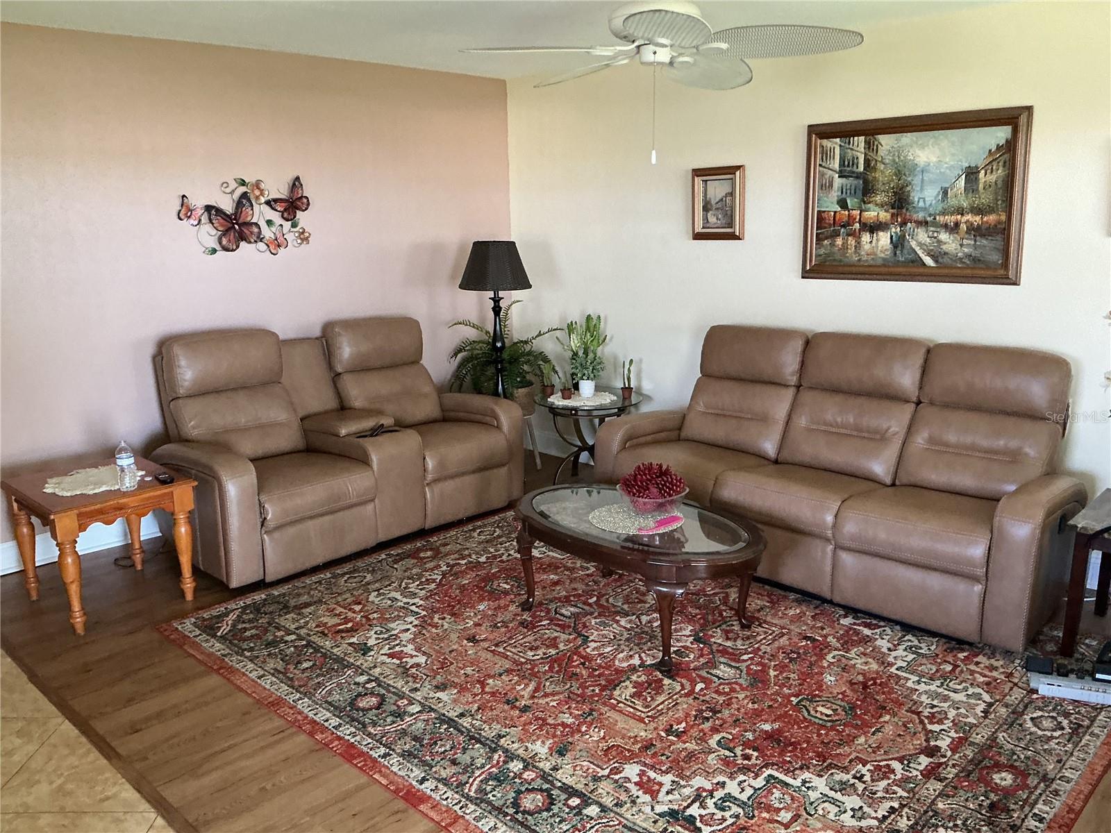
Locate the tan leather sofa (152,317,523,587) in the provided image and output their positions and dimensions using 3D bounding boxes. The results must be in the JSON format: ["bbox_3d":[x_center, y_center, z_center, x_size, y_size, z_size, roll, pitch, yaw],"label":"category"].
[{"bbox_3d":[-1.069,0.077,4.796,0.940,1.045,1.750,11,17,43],"label":"tan leather sofa"}]

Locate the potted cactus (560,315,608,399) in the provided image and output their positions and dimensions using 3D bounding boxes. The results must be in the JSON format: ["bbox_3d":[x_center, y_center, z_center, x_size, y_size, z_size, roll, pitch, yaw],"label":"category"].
[{"bbox_3d":[0.176,-0.363,5.504,0.270,0.481,0.250,-1,12,0],"label":"potted cactus"}]

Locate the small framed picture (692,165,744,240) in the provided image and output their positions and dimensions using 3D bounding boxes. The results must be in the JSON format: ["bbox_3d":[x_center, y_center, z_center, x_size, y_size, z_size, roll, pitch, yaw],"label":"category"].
[{"bbox_3d":[0.875,-1.141,5.008,0.335,0.378,0.035,11,17,43],"label":"small framed picture"}]

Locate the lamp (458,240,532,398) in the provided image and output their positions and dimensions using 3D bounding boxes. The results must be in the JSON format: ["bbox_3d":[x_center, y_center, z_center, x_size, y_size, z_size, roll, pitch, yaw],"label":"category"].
[{"bbox_3d":[-0.343,-0.322,5.613,0.430,1.445,0.430,-1,12,0],"label":"lamp"}]

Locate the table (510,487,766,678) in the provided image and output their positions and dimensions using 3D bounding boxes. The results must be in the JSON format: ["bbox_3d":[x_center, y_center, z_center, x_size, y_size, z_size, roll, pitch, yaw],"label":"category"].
[{"bbox_3d":[0.300,0.603,3.676,1.150,0.435,0.710,11,17,44],"label":"table"}]

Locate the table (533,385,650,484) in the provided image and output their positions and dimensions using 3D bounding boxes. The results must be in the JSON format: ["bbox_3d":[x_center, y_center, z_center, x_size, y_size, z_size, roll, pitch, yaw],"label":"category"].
[{"bbox_3d":[0.208,0.154,5.523,0.635,0.530,0.635,-1,12,0],"label":"table"}]

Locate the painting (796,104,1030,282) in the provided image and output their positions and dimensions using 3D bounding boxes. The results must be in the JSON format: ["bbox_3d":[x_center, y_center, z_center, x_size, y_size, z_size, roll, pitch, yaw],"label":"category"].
[{"bbox_3d":[1.623,-0.995,4.288,1.040,0.737,0.042,11,17,43],"label":"painting"}]

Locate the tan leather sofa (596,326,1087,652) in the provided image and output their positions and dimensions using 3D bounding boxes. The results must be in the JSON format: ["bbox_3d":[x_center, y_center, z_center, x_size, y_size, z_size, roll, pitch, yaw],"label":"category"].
[{"bbox_3d":[1.245,0.169,4.243,2.080,1.005,0.920,11,17,44],"label":"tan leather sofa"}]

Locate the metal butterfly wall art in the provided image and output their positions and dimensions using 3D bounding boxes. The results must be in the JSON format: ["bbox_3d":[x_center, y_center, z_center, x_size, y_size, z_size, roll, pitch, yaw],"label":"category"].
[{"bbox_3d":[-1.616,-1.058,4.906,0.050,0.409,0.758,11,17,44],"label":"metal butterfly wall art"}]

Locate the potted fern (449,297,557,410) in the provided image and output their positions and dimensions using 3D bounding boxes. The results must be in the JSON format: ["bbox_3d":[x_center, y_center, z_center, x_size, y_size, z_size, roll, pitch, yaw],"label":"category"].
[{"bbox_3d":[-0.314,-0.360,5.882,0.700,0.720,0.720,-1,12,0],"label":"potted fern"}]

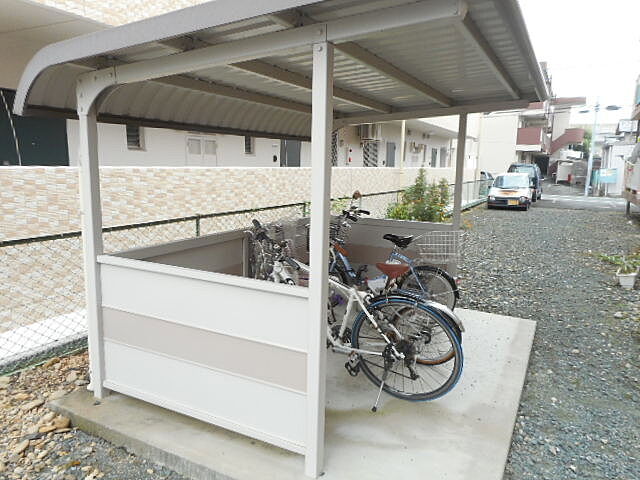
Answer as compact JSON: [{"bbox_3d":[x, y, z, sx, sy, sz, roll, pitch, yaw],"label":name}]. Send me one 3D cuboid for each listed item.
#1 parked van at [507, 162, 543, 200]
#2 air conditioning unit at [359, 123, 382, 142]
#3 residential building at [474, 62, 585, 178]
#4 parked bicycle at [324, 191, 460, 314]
[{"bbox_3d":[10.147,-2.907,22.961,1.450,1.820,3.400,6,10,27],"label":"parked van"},{"bbox_3d":[1.404,-2.985,12.600,0.320,0.550,0.780,6,10,27],"label":"air conditioning unit"},{"bbox_3d":[17.113,-9.398,39.174,9.000,9.600,10.000,6,10,27],"label":"residential building"},{"bbox_3d":[0.550,0.167,4.362,1.520,1.140,0.560,6,10,27],"label":"parked bicycle"}]

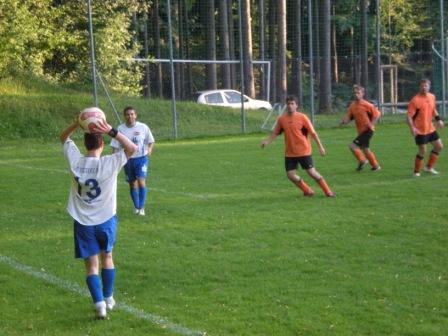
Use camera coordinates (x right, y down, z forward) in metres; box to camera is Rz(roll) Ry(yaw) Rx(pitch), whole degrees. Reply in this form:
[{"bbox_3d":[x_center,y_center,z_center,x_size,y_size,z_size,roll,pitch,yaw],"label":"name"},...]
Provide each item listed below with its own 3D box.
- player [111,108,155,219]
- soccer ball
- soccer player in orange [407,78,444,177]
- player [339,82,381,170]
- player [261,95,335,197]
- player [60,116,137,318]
[{"bbox_3d":[-1.378,-0.101,22.300,0.620,1.640,0.380,-2,4,-6],"label":"player"},{"bbox_3d":[-1.103,-0.401,12.400,0.220,0.220,0.220,-2,4,0],"label":"soccer ball"},{"bbox_3d":[3.551,-0.708,26.000,0.600,1.710,0.500,-3,4,-14],"label":"soccer player in orange"},{"bbox_3d":[2.550,-0.749,27.500,0.620,1.600,0.520,1,5,30],"label":"player"},{"bbox_3d":[1.161,-0.340,23.300,1.060,1.600,0.550,-1,4,13],"label":"player"},{"bbox_3d":[-1.078,0.426,12.700,0.600,1.700,0.520,0,4,20],"label":"player"}]

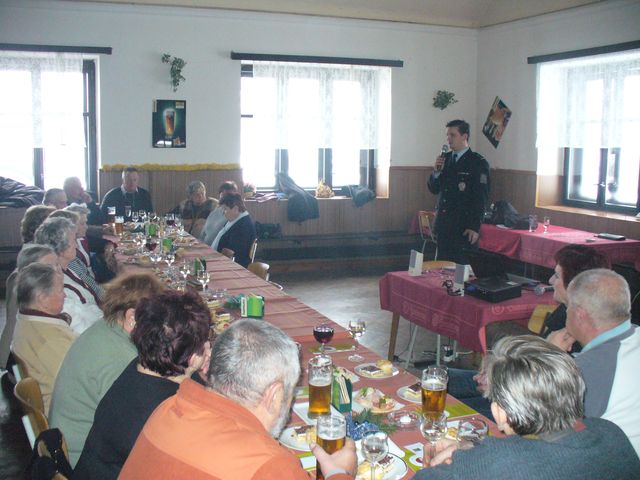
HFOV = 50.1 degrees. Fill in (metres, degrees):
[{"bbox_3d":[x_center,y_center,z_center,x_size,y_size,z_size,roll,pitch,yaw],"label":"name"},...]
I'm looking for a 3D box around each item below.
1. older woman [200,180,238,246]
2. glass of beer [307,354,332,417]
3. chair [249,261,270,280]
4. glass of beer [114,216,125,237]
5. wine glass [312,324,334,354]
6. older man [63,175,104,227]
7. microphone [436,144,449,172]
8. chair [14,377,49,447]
[{"bbox_3d":[-0.932,0.057,6.737,0.780,1.250,0.500,-5,10,-31],"label":"older woman"},{"bbox_3d":[0.001,0.483,2.221,0.080,0.185,0.080,1,9,0],"label":"glass of beer"},{"bbox_3d":[-0.612,0.564,4.843,0.500,0.810,0.430,-5,10,-34],"label":"chair"},{"bbox_3d":[-1.844,-0.133,6.274,0.080,0.175,0.080,-3,9,-21],"label":"glass of beer"},{"bbox_3d":[0.011,0.422,2.749,0.082,0.150,0.082,1,9,0],"label":"wine glass"},{"bbox_3d":[-2.259,0.075,6.379,0.780,1.300,0.540,0,8,-3],"label":"older man"},{"bbox_3d":[0.960,-0.639,5.360,0.050,0.250,0.050,21,-6,-39],"label":"microphone"},{"bbox_3d":[-0.754,0.890,2.445,0.500,0.800,0.420,-6,11,-36],"label":"chair"}]

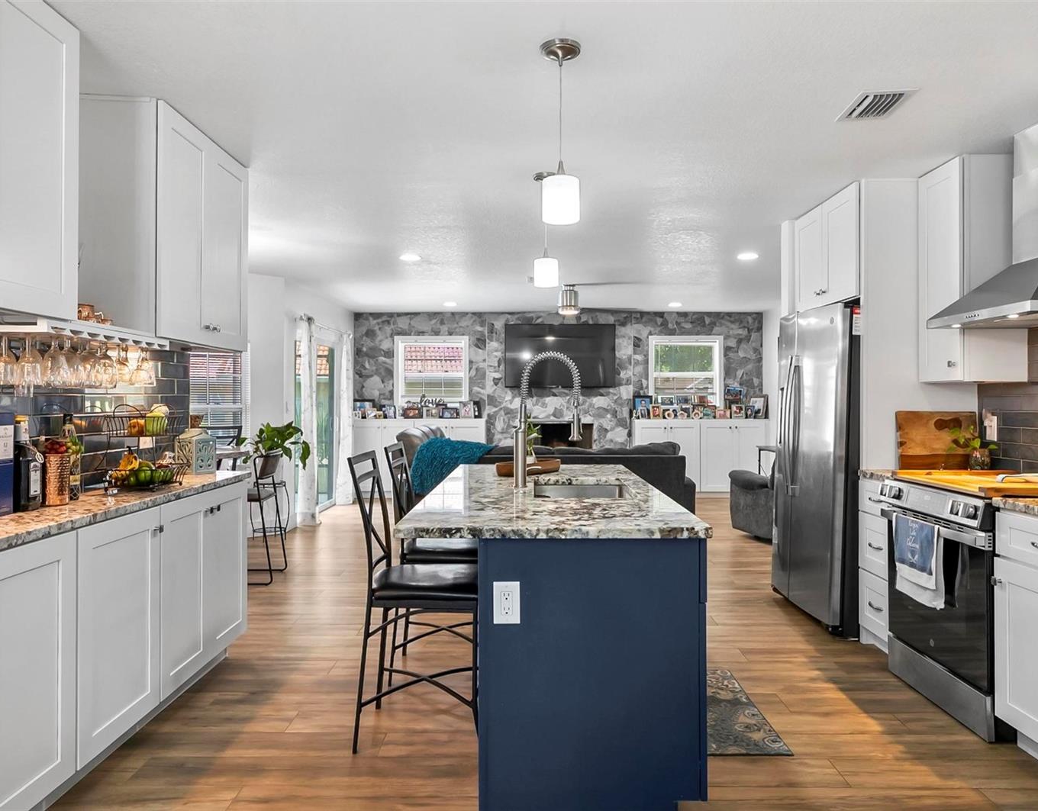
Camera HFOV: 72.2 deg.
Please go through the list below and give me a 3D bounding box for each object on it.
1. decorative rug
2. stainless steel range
[{"bbox_3d":[0.751,1.269,3.015,0.528,0.010,0.832,0,0,0],"label":"decorative rug"},{"bbox_3d":[2.050,0.807,3.054,0.690,0.934,0.761,0,0,0],"label":"stainless steel range"}]

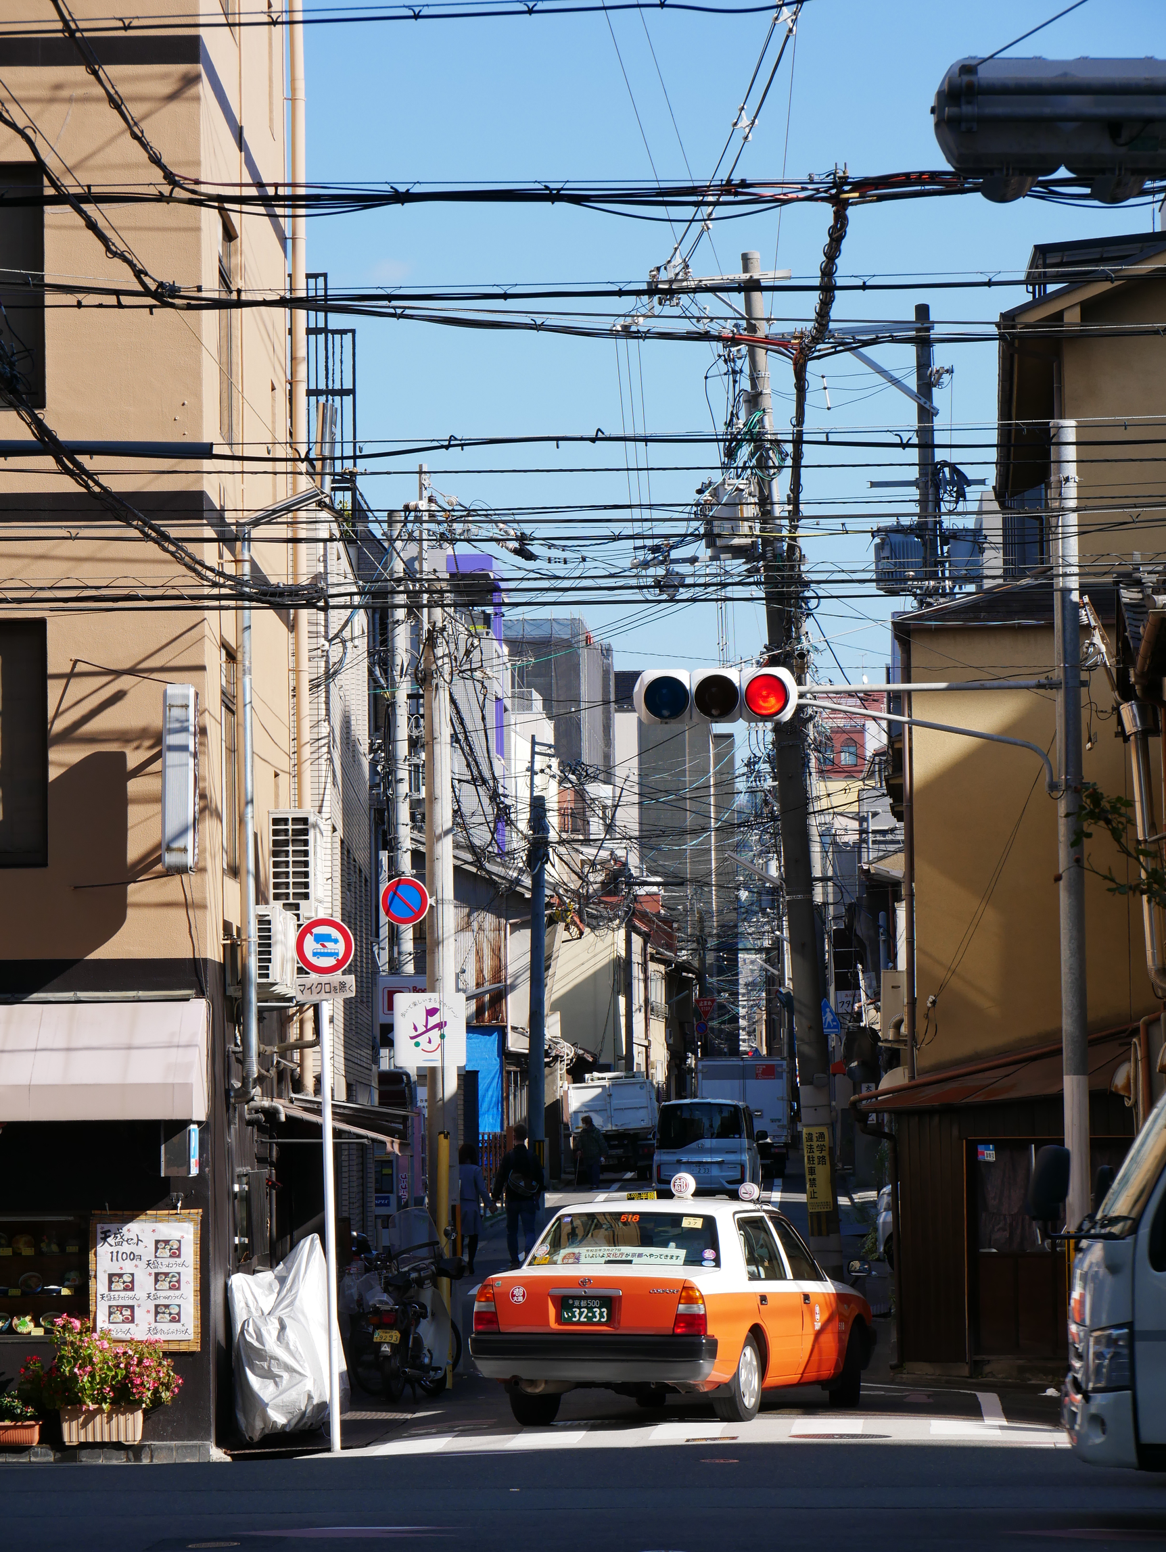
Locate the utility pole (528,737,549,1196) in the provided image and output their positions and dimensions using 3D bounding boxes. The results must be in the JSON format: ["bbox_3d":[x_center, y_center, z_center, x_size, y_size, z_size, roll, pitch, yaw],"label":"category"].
[{"bbox_3d":[-0.708,3.227,85.000,0.300,7.550,0.300,0,-3,0],"label":"utility pole"}]

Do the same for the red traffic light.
[{"bbox_3d":[1.266,-0.552,36.600,0.380,0.380,0.320,-1,-3,0],"label":"red traffic light"}]

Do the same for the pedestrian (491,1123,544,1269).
[{"bbox_3d":[-0.791,5.074,65.000,0.620,1.750,0.420,-1,-3,2],"label":"pedestrian"}]

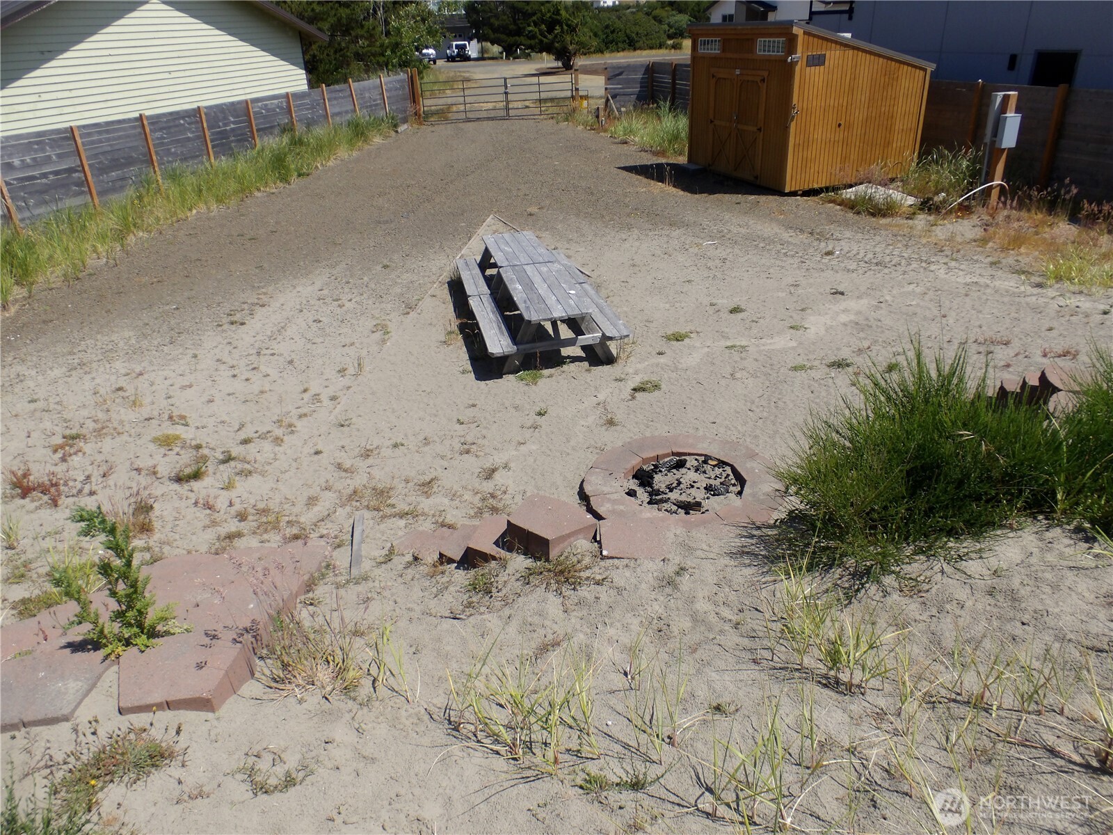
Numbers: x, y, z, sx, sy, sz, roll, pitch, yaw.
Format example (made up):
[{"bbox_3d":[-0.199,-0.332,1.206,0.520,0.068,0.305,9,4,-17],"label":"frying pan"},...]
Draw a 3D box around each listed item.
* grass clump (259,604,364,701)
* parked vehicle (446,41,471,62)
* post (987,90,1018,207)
[{"bbox_3d":[-0.932,0.886,2.936,0.371,0.258,0.309,-14,29,-21],"label":"grass clump"},{"bbox_3d":[-10.238,-37.984,79.922,1.870,1.840,4.300,-9,28,-12],"label":"parked vehicle"},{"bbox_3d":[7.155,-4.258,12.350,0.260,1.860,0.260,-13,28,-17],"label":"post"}]

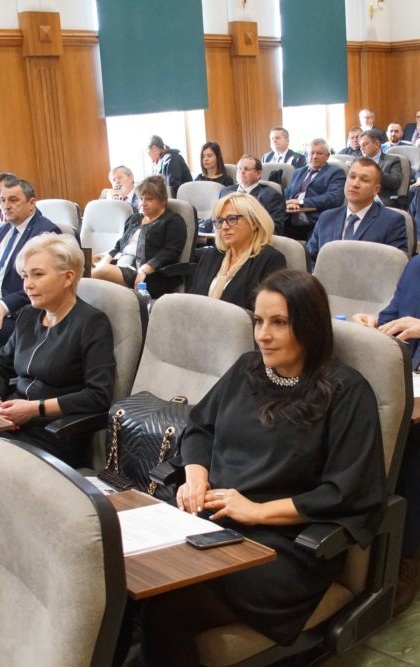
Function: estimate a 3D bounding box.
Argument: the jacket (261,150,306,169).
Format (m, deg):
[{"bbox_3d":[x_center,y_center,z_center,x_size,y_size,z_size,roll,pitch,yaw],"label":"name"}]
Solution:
[{"bbox_3d":[0.806,-1.721,8.225,0.490,0.620,0.350,4,17,26],"label":"jacket"}]

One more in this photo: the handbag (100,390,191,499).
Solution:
[{"bbox_3d":[-0.174,0.322,2.311,0.340,0.280,0.180,10,22,39],"label":"handbag"}]

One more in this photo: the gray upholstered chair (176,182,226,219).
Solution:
[{"bbox_3d":[-0.226,-0.759,6.404,0.550,1.000,0.680,5,17,26],"label":"gray upholstered chair"}]

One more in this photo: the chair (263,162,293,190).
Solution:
[{"bbox_3d":[0.452,-1.054,7.076,0.550,1.000,0.680,3,17,23],"label":"chair"}]

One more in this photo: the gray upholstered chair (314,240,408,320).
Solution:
[{"bbox_3d":[0.488,0.161,3.193,0.550,1.000,0.680,10,20,39],"label":"gray upholstered chair"}]

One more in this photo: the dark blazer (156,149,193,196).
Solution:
[{"bbox_3d":[-0.348,-1.608,7.782,0.380,0.660,0.460,-9,16,-19],"label":"dark blazer"}]

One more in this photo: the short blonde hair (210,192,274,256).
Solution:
[{"bbox_3d":[0.137,-0.463,3.192,0.245,0.275,0.250,10,22,39],"label":"short blonde hair"}]

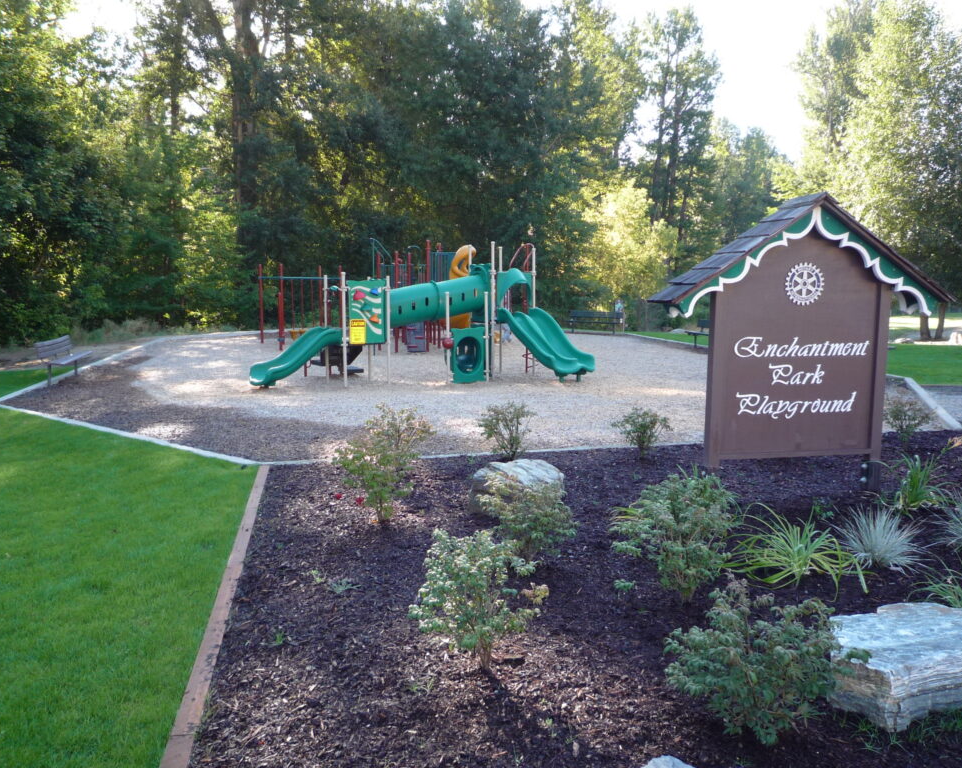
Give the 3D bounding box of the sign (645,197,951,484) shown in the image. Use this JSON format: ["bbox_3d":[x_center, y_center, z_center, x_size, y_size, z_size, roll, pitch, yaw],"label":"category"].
[{"bbox_3d":[2.745,-0.367,6.652,2.440,2.440,0.550,-1,7,-10],"label":"sign"}]

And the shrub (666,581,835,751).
[{"bbox_3d":[0.962,0.998,2.773,0.580,0.580,0.540,0,7,0],"label":"shrub"}]

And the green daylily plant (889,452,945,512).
[{"bbox_3d":[3.500,0.768,6.149,0.480,0.470,0.460,5,9,30],"label":"green daylily plant"}]

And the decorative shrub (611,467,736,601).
[{"bbox_3d":[1.051,0.826,4.111,0.620,0.650,0.580,2,8,15],"label":"decorative shrub"}]

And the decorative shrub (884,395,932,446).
[{"bbox_3d":[5.253,0.437,9.454,0.600,0.600,0.580,4,9,29],"label":"decorative shrub"}]

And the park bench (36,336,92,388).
[{"bbox_3d":[-8.700,-0.519,16.182,0.600,0.830,2.000,-2,8,-13],"label":"park bench"}]

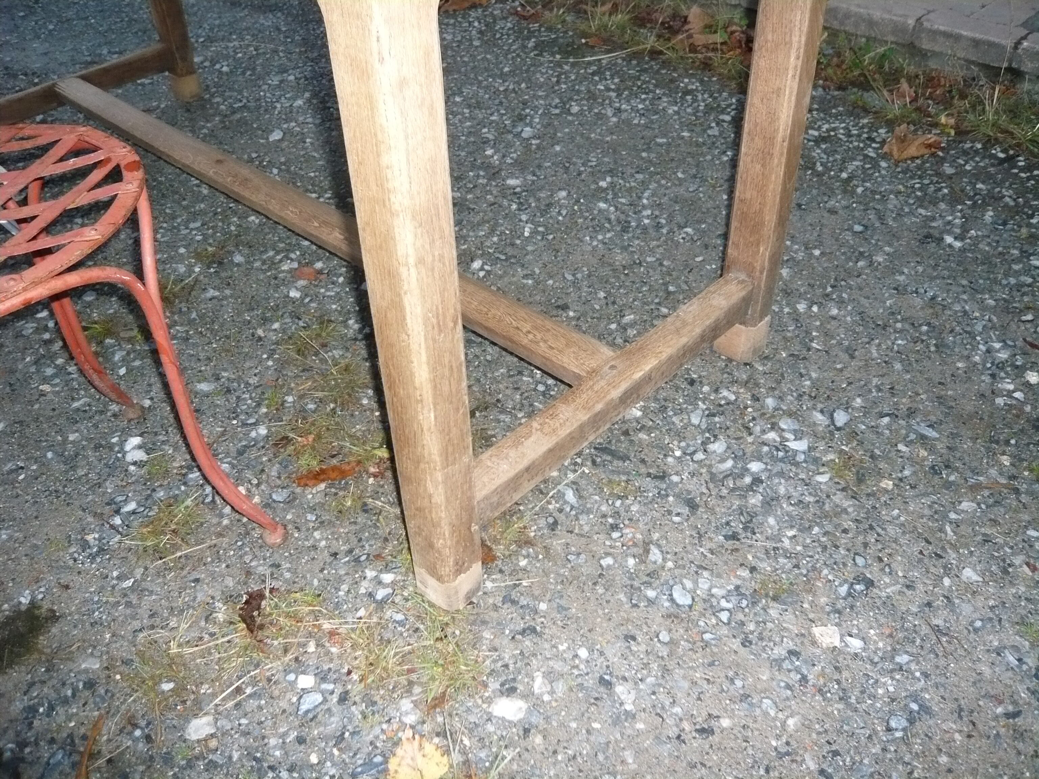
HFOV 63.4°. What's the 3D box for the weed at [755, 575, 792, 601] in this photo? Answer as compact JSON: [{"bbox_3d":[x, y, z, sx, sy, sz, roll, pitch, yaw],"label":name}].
[{"bbox_3d":[0.291,0.227,0.965,0.040,0.014,0.031,-3,40,0],"label":"weed"}]

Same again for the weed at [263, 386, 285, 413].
[{"bbox_3d":[-0.365,0.012,1.246,0.030,0.028,0.034,-3,40,0],"label":"weed"}]

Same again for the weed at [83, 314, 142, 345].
[{"bbox_3d":[-0.679,-0.102,1.399,0.095,0.030,0.052,-3,40,0],"label":"weed"}]

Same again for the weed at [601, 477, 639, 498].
[{"bbox_3d":[0.131,0.126,1.094,0.050,0.014,0.031,-3,40,0],"label":"weed"}]

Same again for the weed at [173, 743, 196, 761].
[{"bbox_3d":[-0.336,0.361,0.841,0.025,0.013,0.019,-3,40,0],"label":"weed"}]

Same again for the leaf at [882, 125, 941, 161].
[{"bbox_3d":[0.849,-0.536,1.817,0.130,0.050,0.100,-3,40,0],"label":"leaf"}]

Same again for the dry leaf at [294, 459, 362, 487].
[{"bbox_3d":[-0.256,0.111,1.129,0.091,0.020,0.027,-12,41,-11],"label":"dry leaf"}]

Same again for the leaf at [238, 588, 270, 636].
[{"bbox_3d":[-0.304,0.251,0.961,0.033,0.025,0.057,-5,40,-3],"label":"leaf"}]

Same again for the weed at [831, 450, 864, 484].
[{"bbox_3d":[0.431,0.099,1.102,0.039,0.023,0.048,-3,40,0],"label":"weed"}]

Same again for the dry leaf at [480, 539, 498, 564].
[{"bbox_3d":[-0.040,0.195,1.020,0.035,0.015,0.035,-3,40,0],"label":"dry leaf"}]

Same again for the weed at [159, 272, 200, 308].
[{"bbox_3d":[-0.597,-0.176,1.471,0.063,0.045,0.054,-3,40,0],"label":"weed"}]

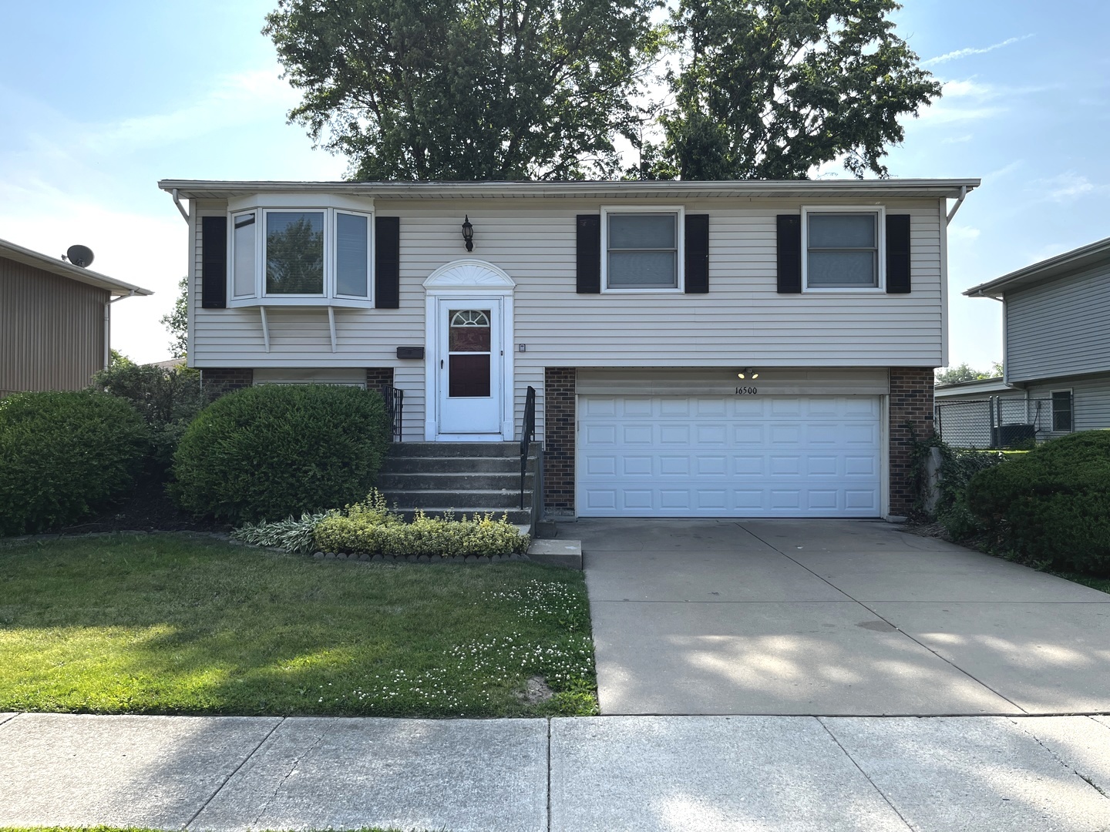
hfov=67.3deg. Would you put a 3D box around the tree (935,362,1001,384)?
[{"bbox_3d":[29.800,-0.578,60.250,6.400,6.350,6.500,0,-1,0],"label":"tree"}]

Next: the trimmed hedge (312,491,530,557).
[{"bbox_3d":[-1.550,1.273,9.760,2.540,0.650,0.780,0,-1,0],"label":"trimmed hedge"}]

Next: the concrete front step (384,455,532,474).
[{"bbox_3d":[-1.310,0.687,11.115,2.140,0.200,0.290,0,-1,0],"label":"concrete front step"}]

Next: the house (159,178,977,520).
[{"bbox_3d":[0.200,-1.373,16.600,12.000,6.150,8.900,0,-1,0],"label":"house"}]

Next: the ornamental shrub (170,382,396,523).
[{"bbox_3d":[-3.710,0.487,11.375,2.980,1.840,2.450,0,-1,0],"label":"ornamental shrub"}]

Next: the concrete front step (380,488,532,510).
[{"bbox_3d":[-1.325,1.077,10.555,2.110,0.200,0.290,0,-1,0],"label":"concrete front step"}]

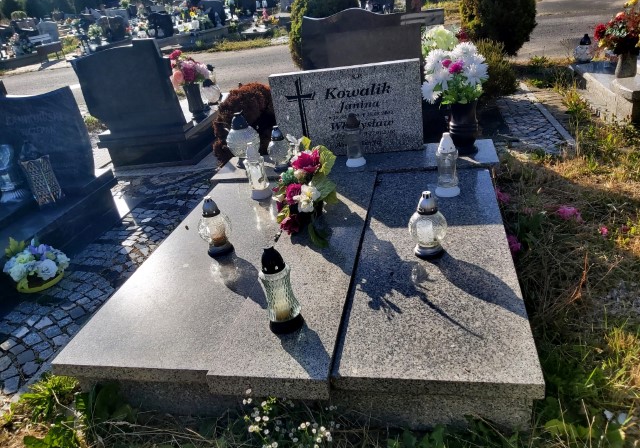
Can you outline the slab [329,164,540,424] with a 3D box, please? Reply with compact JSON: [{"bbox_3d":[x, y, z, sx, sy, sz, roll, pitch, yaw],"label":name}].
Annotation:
[{"bbox_3d":[0.467,0.158,1.984,0.576,0.192,1.456,-2,29,14],"label":"slab"}]

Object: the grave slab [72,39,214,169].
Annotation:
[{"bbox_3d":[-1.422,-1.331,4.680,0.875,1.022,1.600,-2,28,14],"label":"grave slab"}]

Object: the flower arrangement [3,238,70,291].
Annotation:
[{"bbox_3d":[-1.477,0.208,2.521,0.312,0.208,0.291,-2,29,14],"label":"flower arrangement"}]

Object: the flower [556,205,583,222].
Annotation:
[{"bbox_3d":[1.203,-0.048,2.323,0.115,0.075,0.100,-2,28,14],"label":"flower"}]

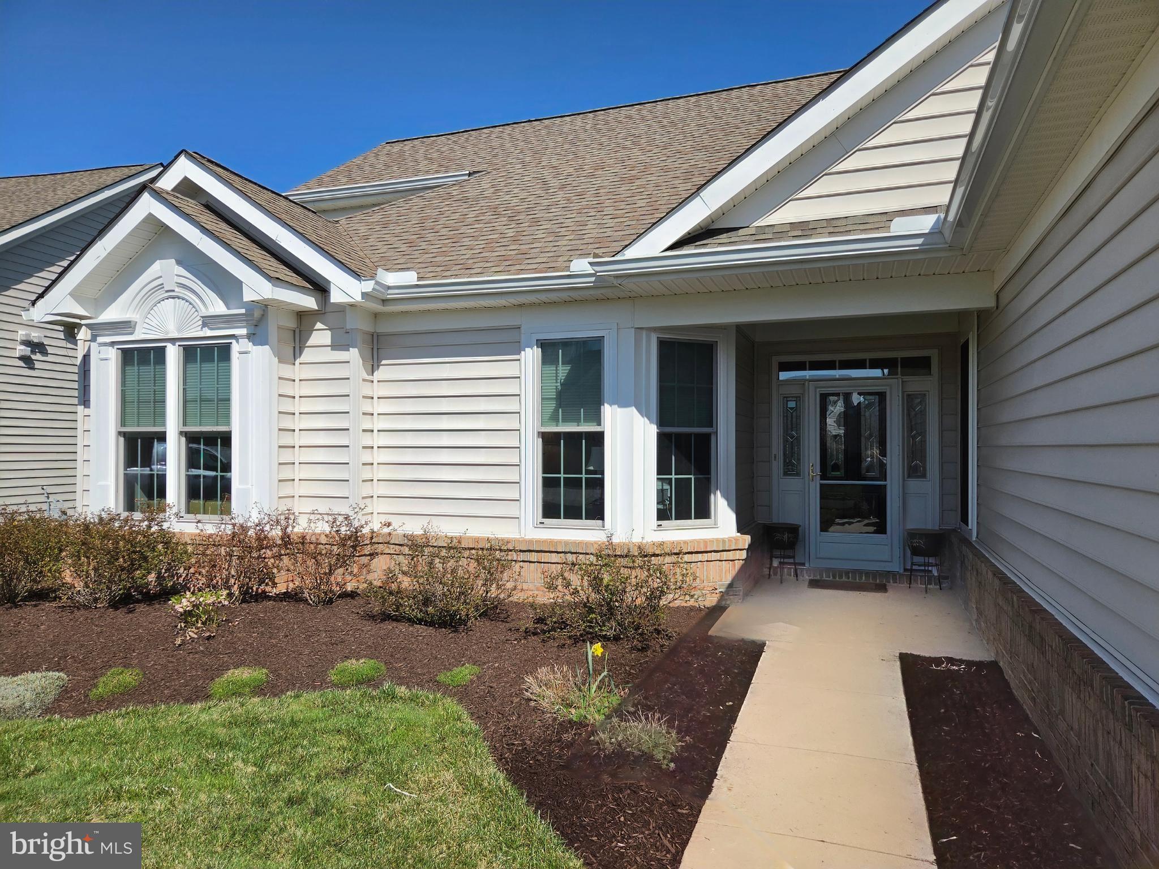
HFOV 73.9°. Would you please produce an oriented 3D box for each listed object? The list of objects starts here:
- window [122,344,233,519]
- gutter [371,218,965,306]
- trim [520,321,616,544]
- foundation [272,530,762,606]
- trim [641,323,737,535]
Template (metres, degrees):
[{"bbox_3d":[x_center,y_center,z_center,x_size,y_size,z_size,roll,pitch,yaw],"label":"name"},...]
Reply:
[{"bbox_3d":[-4.080,-0.025,7.750,1.460,1.740,0.120,0,-1,20],"label":"window"},{"bbox_3d":[0.377,-1.336,6.294,4.820,0.200,0.340,0,-1,20],"label":"gutter"},{"bbox_3d":[-0.100,-0.017,7.110,0.940,1.960,0.100,0,-1,20],"label":"trim"},{"bbox_3d":[-0.670,1.262,7.410,4.500,0.650,1.200,0,-1,20],"label":"foundation"},{"bbox_3d":[1.050,-0.010,7.240,1.030,1.950,0.100,1,-1,-25],"label":"trim"}]

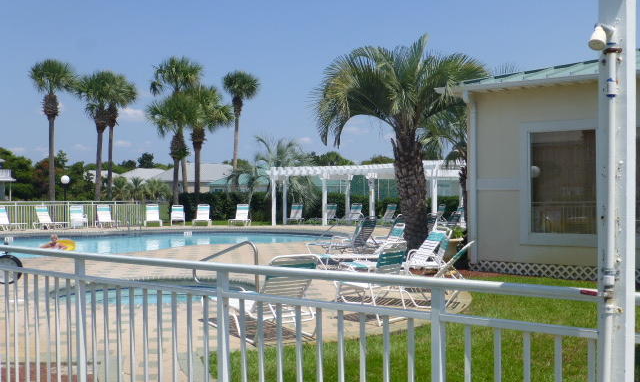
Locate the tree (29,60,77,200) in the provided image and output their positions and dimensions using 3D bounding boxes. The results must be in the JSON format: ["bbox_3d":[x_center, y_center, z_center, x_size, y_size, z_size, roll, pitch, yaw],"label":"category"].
[{"bbox_3d":[-13.911,-2.626,37.500,2.500,8.400,2.500,0,0,0],"label":"tree"}]

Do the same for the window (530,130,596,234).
[{"bbox_3d":[4.220,-0.150,12.550,1.150,1.800,0.100,0,0,34],"label":"window"}]

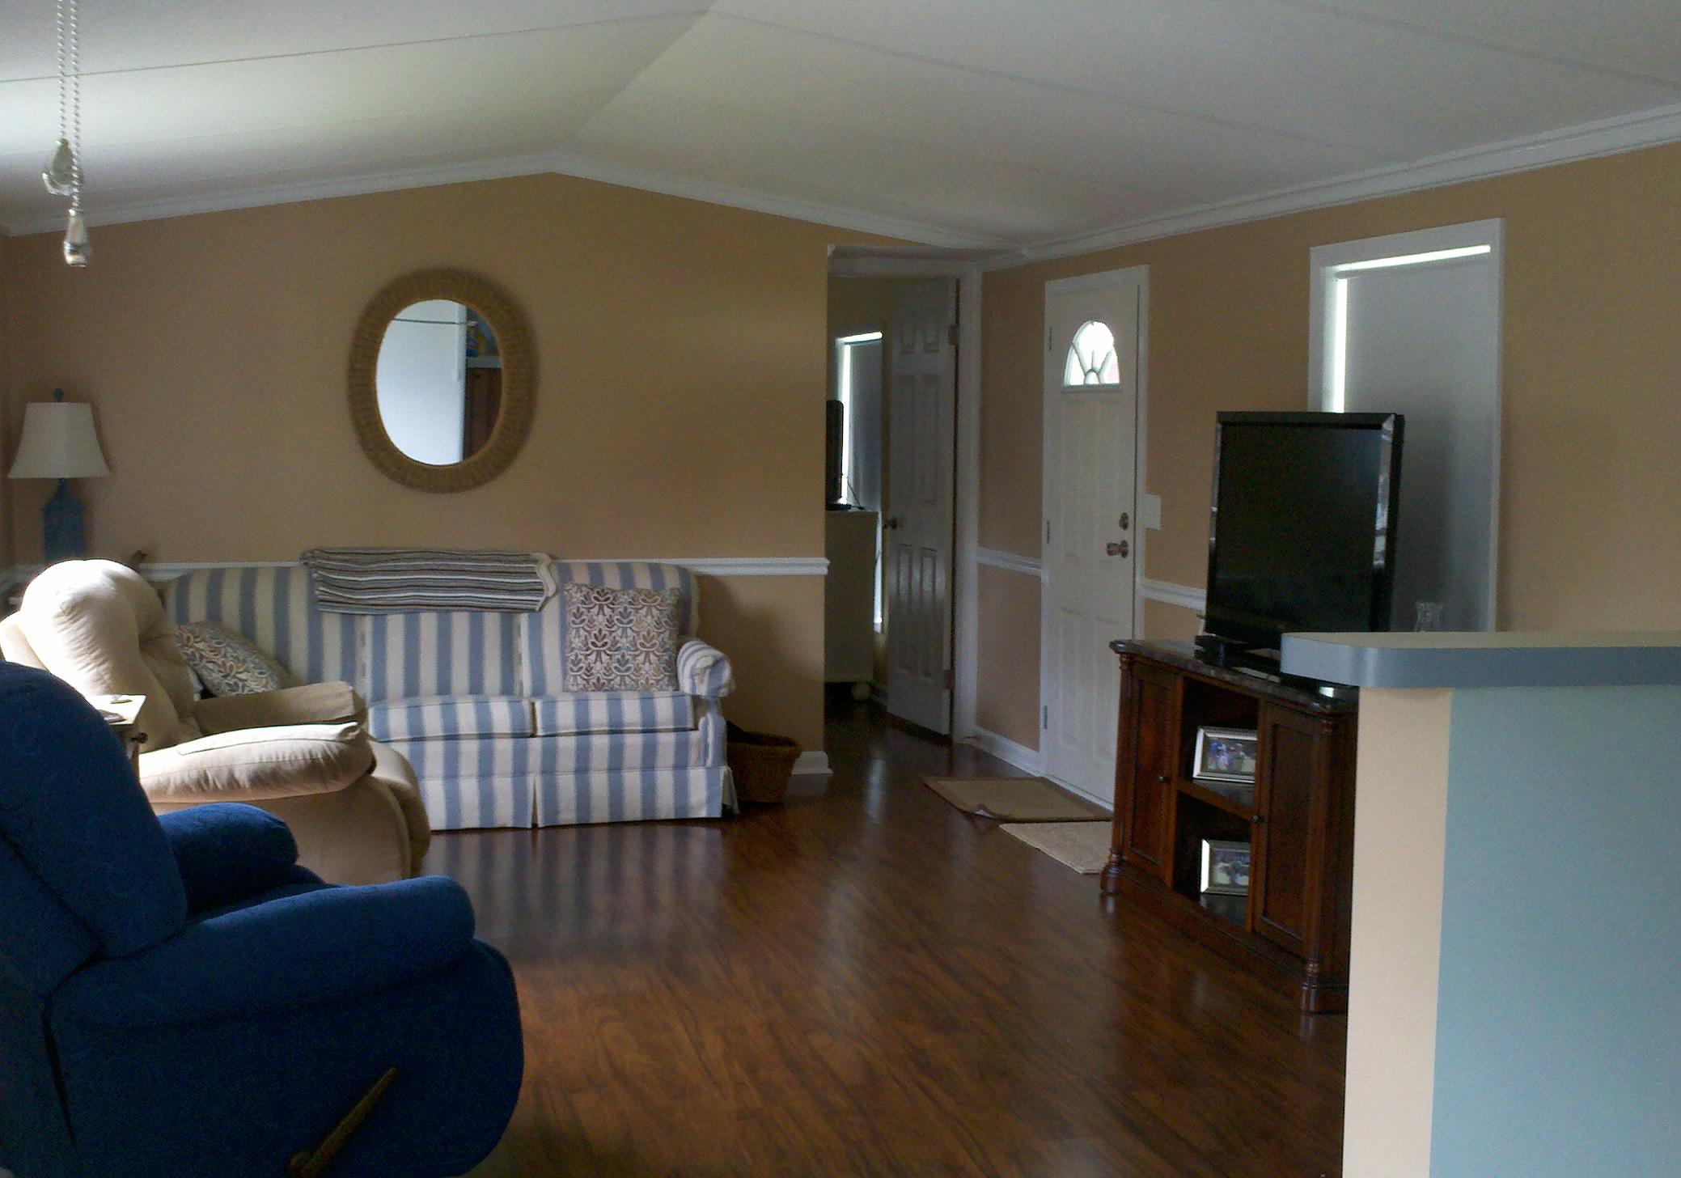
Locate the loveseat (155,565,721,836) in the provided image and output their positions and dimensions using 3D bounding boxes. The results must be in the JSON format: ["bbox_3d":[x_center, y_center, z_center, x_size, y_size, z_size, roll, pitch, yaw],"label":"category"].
[{"bbox_3d":[-1.503,0.388,6.279,2.110,0.935,0.740,-1,6,-12],"label":"loveseat"}]

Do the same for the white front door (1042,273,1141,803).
[{"bbox_3d":[0.978,-0.195,6.567,0.070,2.050,0.800,-2,6,-18],"label":"white front door"}]

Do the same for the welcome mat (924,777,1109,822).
[{"bbox_3d":[0.693,0.825,6.674,0.502,0.012,0.714,-2,6,-20],"label":"welcome mat"}]

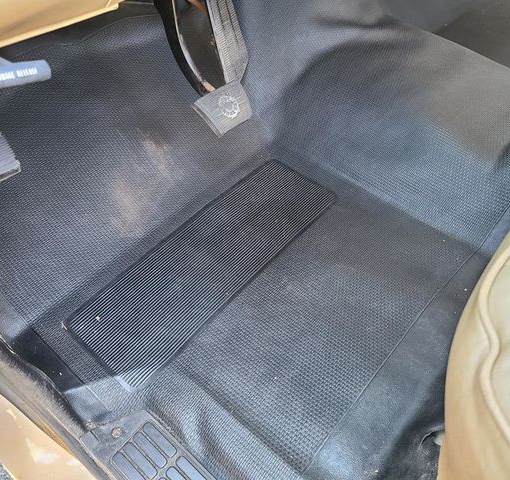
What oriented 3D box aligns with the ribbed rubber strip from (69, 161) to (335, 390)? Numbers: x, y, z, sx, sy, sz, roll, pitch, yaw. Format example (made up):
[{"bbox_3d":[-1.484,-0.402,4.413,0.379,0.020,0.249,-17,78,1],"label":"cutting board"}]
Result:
[{"bbox_3d":[-0.066,0.022,0.830,0.165,0.012,0.509,33,57,27],"label":"ribbed rubber strip"}]

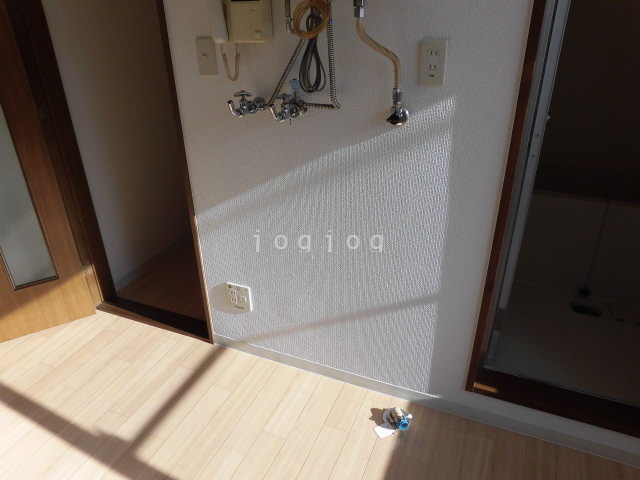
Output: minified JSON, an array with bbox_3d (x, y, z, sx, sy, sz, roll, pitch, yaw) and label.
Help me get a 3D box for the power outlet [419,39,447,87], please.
[{"bbox_3d":[0.308,-0.485,1.219,0.071,0.120,0.014,10,27,21],"label":"power outlet"}]

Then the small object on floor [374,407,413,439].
[{"bbox_3d":[0.267,0.664,1.619,0.118,0.045,0.135,10,27,21],"label":"small object on floor"}]

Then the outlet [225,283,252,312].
[{"bbox_3d":[-0.342,0.244,1.876,0.118,0.120,0.014,10,27,21],"label":"outlet"}]

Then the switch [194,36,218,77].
[{"bbox_3d":[-0.379,-0.612,1.484,0.071,0.120,0.014,10,27,21],"label":"switch"}]

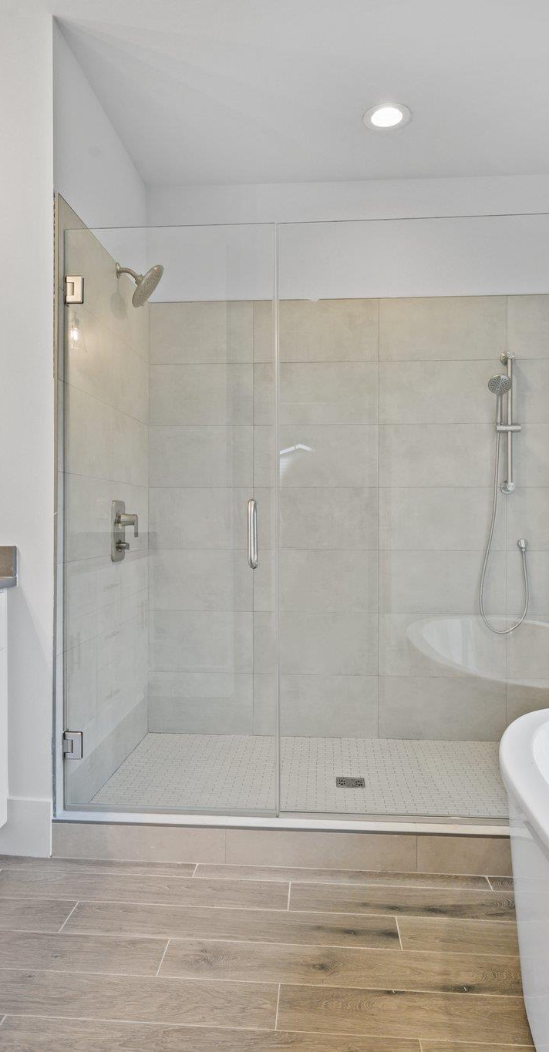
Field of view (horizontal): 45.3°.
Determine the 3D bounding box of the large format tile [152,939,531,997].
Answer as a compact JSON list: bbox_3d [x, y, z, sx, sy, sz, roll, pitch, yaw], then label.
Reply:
[{"bbox_3d":[0.174,1.092,1.622,0.902,0.010,0.143,0,0,4],"label":"large format tile"}]

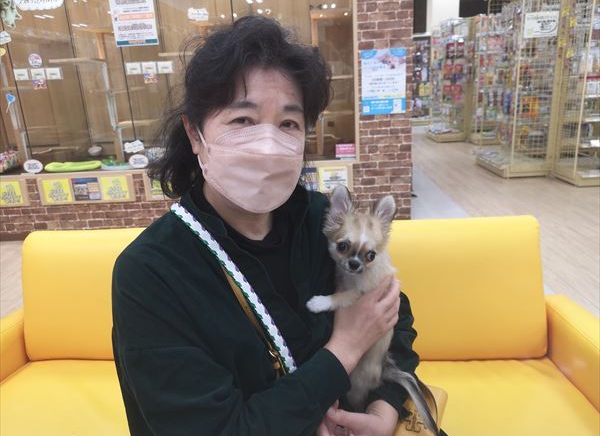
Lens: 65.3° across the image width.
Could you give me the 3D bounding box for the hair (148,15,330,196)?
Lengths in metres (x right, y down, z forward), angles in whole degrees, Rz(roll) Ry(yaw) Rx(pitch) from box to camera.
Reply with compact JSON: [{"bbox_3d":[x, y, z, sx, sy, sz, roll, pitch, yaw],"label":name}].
[{"bbox_3d":[-0.082,-0.152,0.676,0.230,0.255,0.225,-4,13,-26],"label":"hair"}]

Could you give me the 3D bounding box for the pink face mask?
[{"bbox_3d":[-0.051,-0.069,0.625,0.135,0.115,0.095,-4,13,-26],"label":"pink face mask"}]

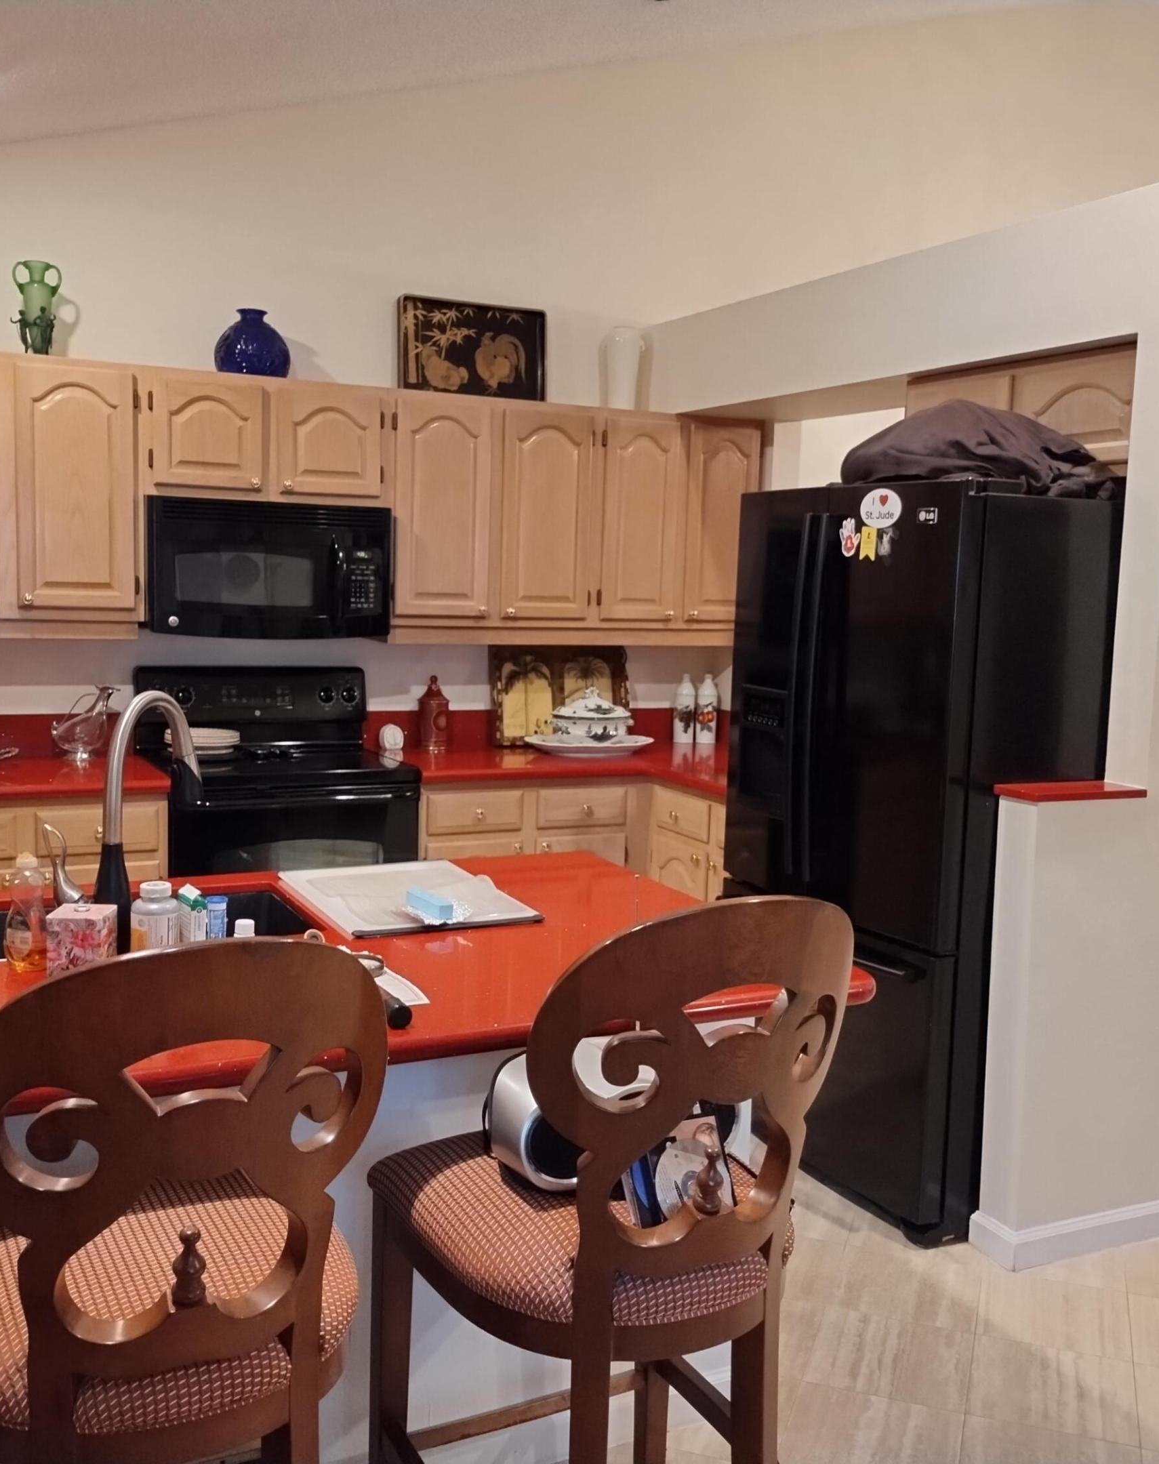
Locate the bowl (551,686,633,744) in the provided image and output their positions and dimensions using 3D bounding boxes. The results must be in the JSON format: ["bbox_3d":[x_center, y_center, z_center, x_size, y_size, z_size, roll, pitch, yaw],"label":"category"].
[{"bbox_3d":[0.044,-0.056,5.056,0.301,0.211,0.235,1,6,-4],"label":"bowl"}]

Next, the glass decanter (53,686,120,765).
[{"bbox_3d":[-1.525,-0.028,4.361,0.208,0.242,0.125,-1,7,-20],"label":"glass decanter"}]

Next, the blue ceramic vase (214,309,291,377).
[{"bbox_3d":[-1.027,-1.213,4.439,0.242,0.227,0.242,-2,7,-27],"label":"blue ceramic vase"}]

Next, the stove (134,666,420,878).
[{"bbox_3d":[-0.978,0.418,4.522,0.760,1.205,0.695,-1,6,-26],"label":"stove"}]

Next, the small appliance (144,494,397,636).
[{"bbox_3d":[-1.027,-0.521,4.568,0.758,0.422,0.395,-1,6,-26],"label":"small appliance"}]

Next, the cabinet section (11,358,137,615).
[{"bbox_3d":[-1.532,-0.720,4.239,0.336,0.701,0.300,-2,7,-27],"label":"cabinet section"}]

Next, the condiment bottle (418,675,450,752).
[{"bbox_3d":[-0.507,-0.063,4.912,0.112,0.267,0.112,1,6,-6],"label":"condiment bottle"}]

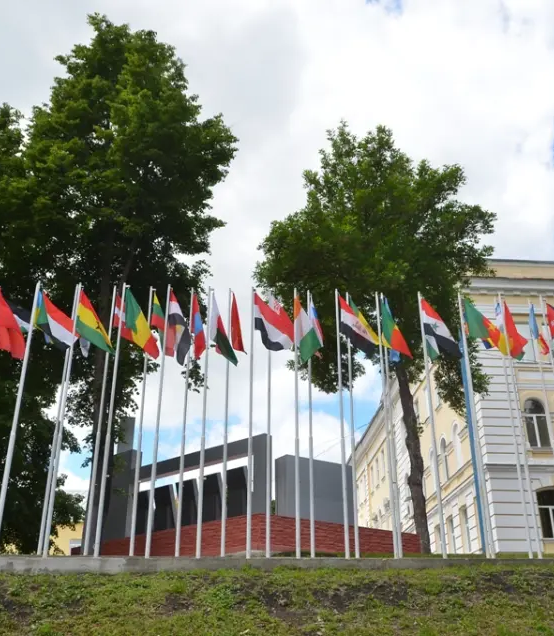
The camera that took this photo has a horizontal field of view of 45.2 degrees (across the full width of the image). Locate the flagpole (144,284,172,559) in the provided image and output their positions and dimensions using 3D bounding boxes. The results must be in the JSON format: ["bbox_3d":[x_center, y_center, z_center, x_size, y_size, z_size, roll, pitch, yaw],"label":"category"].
[{"bbox_3d":[-2.548,2.004,14.477,0.080,6.067,0.080,1,-23,-2],"label":"flagpole"}]

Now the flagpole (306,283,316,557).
[{"bbox_3d":[0.799,2.312,15.807,0.090,6.550,0.090,0,-23,0],"label":"flagpole"}]

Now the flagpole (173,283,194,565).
[{"bbox_3d":[-2.196,2.254,16.034,0.080,6.592,0.080,1,-23,-2],"label":"flagpole"}]

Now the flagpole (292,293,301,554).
[{"bbox_3d":[0.436,2.073,14.598,0.080,6.020,0.080,1,-23,-2],"label":"flagpole"}]

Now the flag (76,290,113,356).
[{"bbox_3d":[-4.205,0.127,15.414,0.950,1.500,0.300,18,-29,-36],"label":"flag"}]

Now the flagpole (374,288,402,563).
[{"bbox_3d":[2.396,2.118,14.692,0.080,5.998,0.080,1,-23,-2],"label":"flagpole"}]

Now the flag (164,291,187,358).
[{"bbox_3d":[-2.351,0.204,15.726,0.527,1.831,0.350,1,-23,-3],"label":"flag"}]

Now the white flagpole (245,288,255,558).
[{"bbox_3d":[-0.565,2.048,14.560,0.080,6.041,0.080,1,-23,-2],"label":"white flagpole"}]

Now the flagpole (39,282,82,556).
[{"bbox_3d":[-4.869,2.061,15.049,0.090,6.350,0.090,0,-23,0],"label":"flagpole"}]

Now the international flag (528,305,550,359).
[{"bbox_3d":[6.894,0.349,17.469,0.330,1.560,0.330,1,-23,-2],"label":"international flag"}]

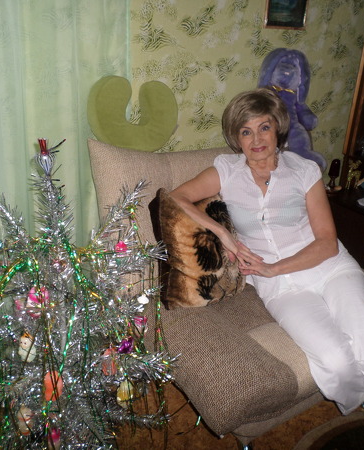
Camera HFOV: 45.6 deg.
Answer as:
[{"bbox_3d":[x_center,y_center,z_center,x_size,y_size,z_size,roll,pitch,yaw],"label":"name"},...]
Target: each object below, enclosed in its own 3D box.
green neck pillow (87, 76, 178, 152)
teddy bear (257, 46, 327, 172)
[{"bbox_3d":[-0.170,-0.393,1.549,0.315,0.262,0.095,-10,18,-30],"label":"green neck pillow"},{"bbox_3d":[0.487,-0.505,1.927,0.290,0.540,0.210,-7,9,-14],"label":"teddy bear"}]

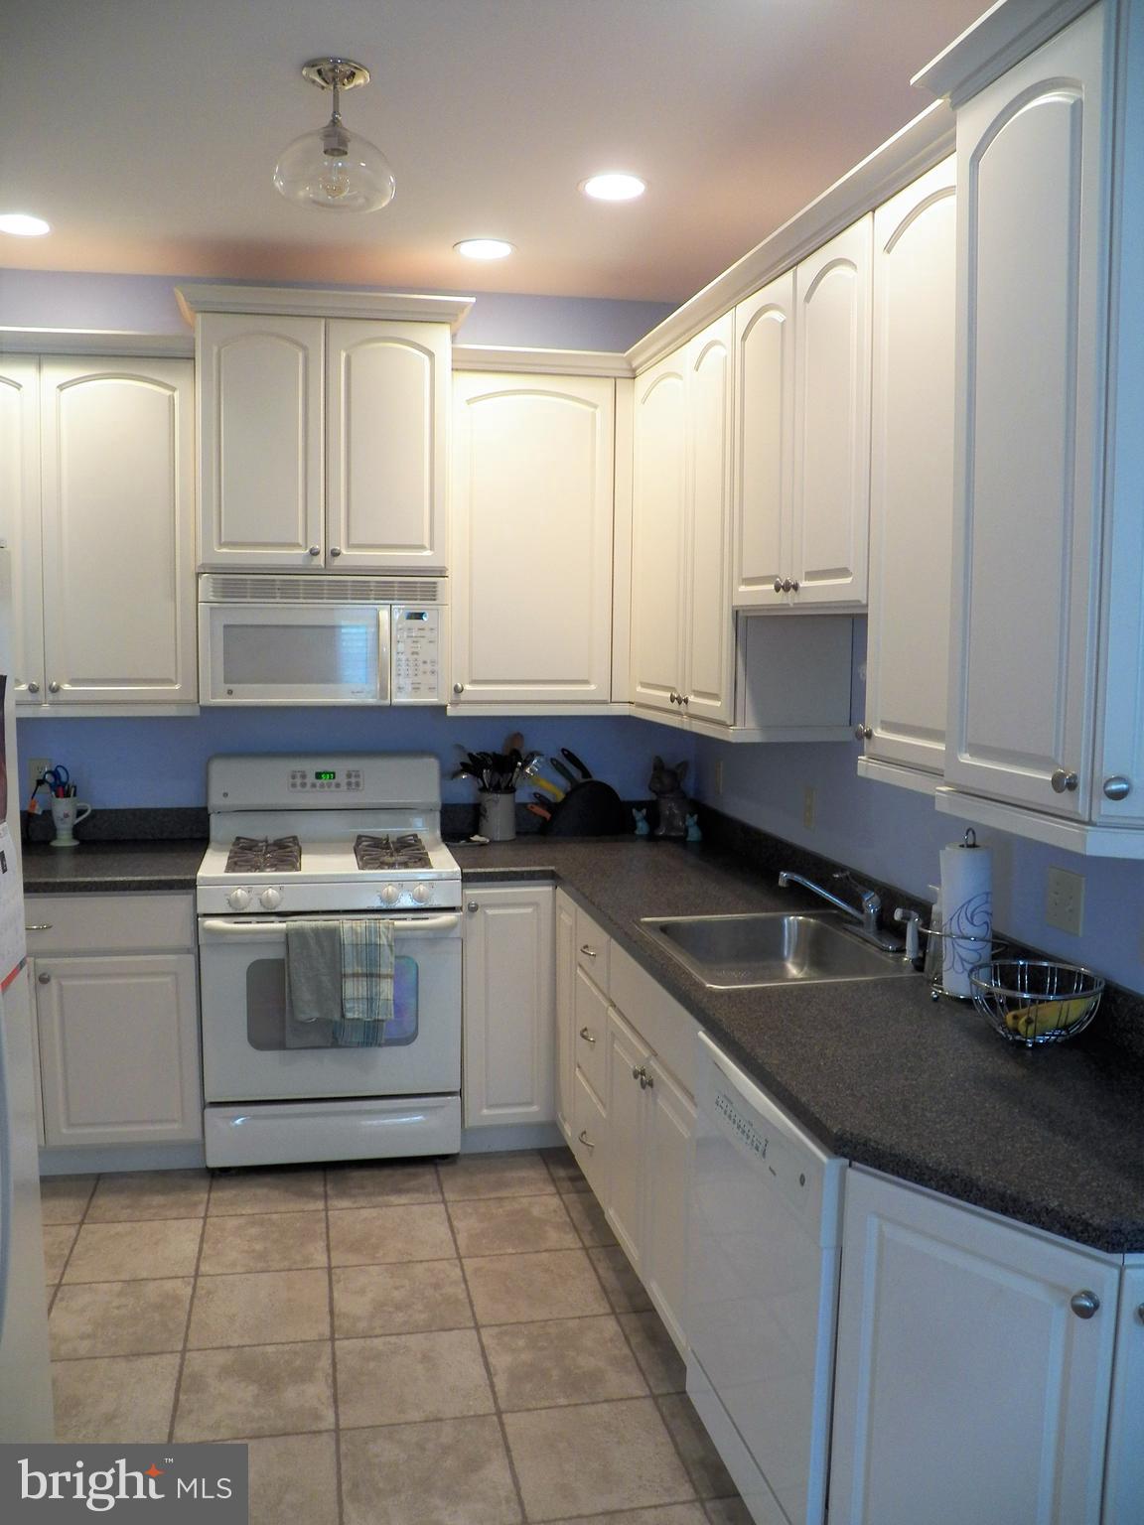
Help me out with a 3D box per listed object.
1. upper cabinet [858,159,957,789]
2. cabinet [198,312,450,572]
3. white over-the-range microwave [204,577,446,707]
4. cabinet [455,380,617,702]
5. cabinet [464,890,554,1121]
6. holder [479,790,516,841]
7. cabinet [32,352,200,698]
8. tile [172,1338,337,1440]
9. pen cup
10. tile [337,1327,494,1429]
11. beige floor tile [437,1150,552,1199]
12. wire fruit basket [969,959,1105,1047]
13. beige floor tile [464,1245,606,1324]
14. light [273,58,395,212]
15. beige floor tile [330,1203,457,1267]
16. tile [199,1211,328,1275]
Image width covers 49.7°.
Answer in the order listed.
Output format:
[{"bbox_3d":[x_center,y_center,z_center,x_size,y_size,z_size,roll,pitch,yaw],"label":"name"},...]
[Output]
[{"bbox_3d":[0.749,-0.470,2.143,0.342,1.062,0.417,-1,6,-12],"label":"upper cabinet"},{"bbox_3d":[-0.760,-0.949,3.789,0.755,0.760,0.340,-1,6,-12],"label":"cabinet"},{"bbox_3d":[-0.795,-0.391,3.977,0.757,0.403,0.390,0,6,-12],"label":"white over-the-range microwave"},{"bbox_3d":[-0.154,-0.712,3.974,0.520,1.040,0.325,-1,7,-12],"label":"cabinet"},{"bbox_3d":[-0.244,0.696,3.913,0.275,0.735,0.590,-1,6,-12],"label":"cabinet"},{"bbox_3d":[-0.252,0.178,4.113,0.125,0.160,0.125,-1,7,-12],"label":"holder"},{"bbox_3d":[-1.369,-0.705,3.780,0.455,1.030,0.330,-1,6,-12],"label":"cabinet"},{"bbox_3d":[-0.676,1.349,2.654,0.332,0.010,0.332,-1,6,-12],"label":"tile"},{"bbox_3d":[-1.639,0.196,4.040,0.125,0.155,0.095,-1,6,-12],"label":"pen cup"},{"bbox_3d":[-0.334,1.288,2.584,0.323,0.010,0.323,-1,6,-12],"label":"tile"},{"bbox_3d":[-0.231,1.236,3.699,0.332,0.010,0.332,-1,6,-12],"label":"beige floor tile"},{"bbox_3d":[0.776,0.411,2.072,0.230,0.108,0.230,-1,6,-12],"label":"wire fruit basket"},{"bbox_3d":[-0.092,1.294,3.037,0.330,0.010,0.330,-1,7,-12],"label":"beige floor tile"},{"bbox_3d":[-0.475,-1.261,2.460,0.245,0.275,0.245,-1,6,-12],"label":"light"},{"bbox_3d":[-0.485,1.264,3.299,0.330,0.010,0.330,-1,7,-12],"label":"beige floor tile"},{"bbox_3d":[-0.802,1.261,3.237,0.327,0.012,0.327,-1,6,-12],"label":"tile"}]

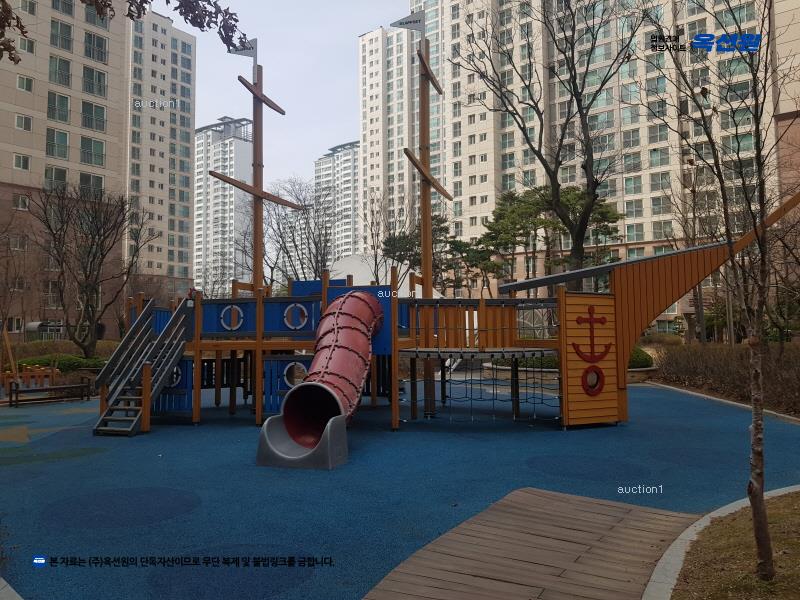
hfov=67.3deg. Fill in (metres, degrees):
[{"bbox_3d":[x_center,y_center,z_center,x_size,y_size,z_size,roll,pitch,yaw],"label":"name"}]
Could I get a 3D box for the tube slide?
[{"bbox_3d":[-0.884,0.922,8.530,1.030,2.250,2.960,-1,-4,16],"label":"tube slide"}]

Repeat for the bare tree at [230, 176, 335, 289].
[{"bbox_3d":[-4.789,-1.039,24.739,4.327,8.214,4.327,0,-4,0],"label":"bare tree"}]

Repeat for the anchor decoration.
[{"bbox_3d":[3.246,0.860,10.079,0.937,1.524,0.050,2,-4,-29],"label":"anchor decoration"}]

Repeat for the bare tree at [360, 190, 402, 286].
[{"bbox_3d":[-0.796,-0.797,24.756,1.664,7.700,1.664,0,-4,0],"label":"bare tree"}]

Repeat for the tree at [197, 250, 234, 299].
[{"bbox_3d":[-7.972,0.460,25.829,1.644,5.387,1.644,0,-4,0],"label":"tree"}]

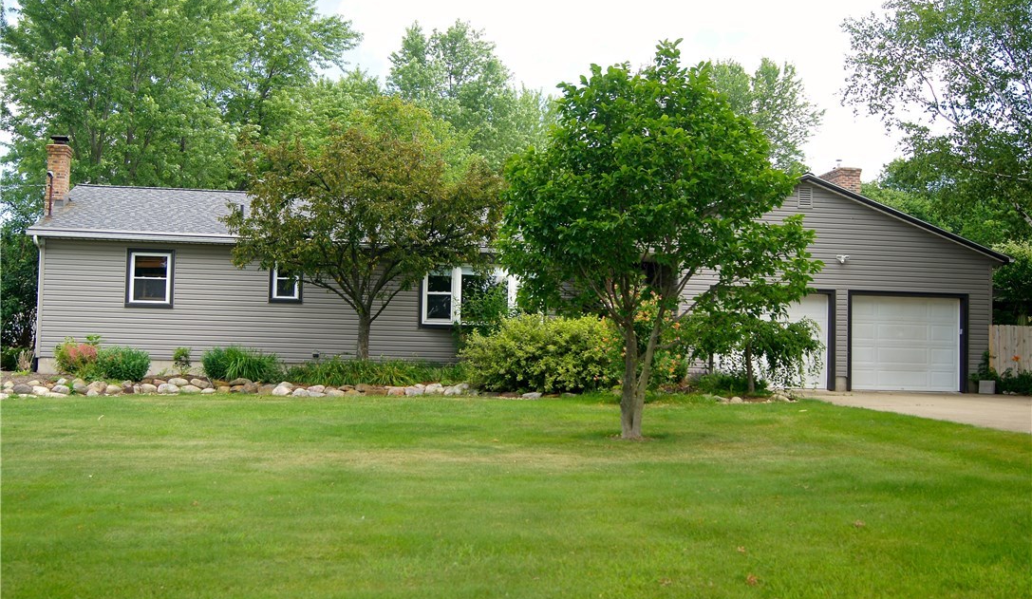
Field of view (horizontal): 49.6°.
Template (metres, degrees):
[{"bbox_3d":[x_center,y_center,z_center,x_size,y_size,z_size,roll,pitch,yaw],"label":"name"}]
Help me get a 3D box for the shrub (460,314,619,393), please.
[{"bbox_3d":[0.511,1.161,24.074,3.400,1.630,2.400,2,-3,-6],"label":"shrub"}]

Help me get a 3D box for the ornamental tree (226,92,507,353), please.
[{"bbox_3d":[-3.217,-1.307,23.809,5.840,6.080,5.400,2,-3,-6],"label":"ornamental tree"}]

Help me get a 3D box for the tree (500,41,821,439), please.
[{"bbox_3d":[1.999,-0.866,15.678,4.400,5.630,4.300,1,-3,0],"label":"tree"}]

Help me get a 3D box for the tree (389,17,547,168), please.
[{"bbox_3d":[-2.047,-4.267,46.318,6.960,14.920,6.900,1,-3,0],"label":"tree"}]

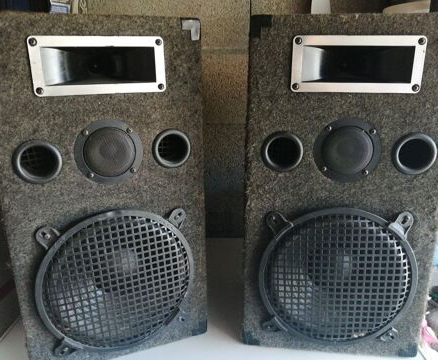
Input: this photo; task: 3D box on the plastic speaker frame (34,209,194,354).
[{"bbox_3d":[-0.175,0.168,0.634,0.260,0.260,0.060,-7,17,-20],"label":"plastic speaker frame"}]

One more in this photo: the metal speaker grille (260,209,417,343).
[{"bbox_3d":[0.202,0.168,0.623,0.260,0.260,0.032,1,16,6],"label":"metal speaker grille"}]

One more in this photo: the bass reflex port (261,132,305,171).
[{"bbox_3d":[0.103,-0.053,0.598,0.066,0.066,0.060,2,17,7],"label":"bass reflex port"}]

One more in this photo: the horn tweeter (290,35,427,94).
[{"bbox_3d":[0.206,-0.178,0.558,0.189,0.080,0.050,1,16,6],"label":"horn tweeter"}]

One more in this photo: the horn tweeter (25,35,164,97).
[{"bbox_3d":[-0.181,-0.174,0.552,0.189,0.080,0.050,-7,17,-20],"label":"horn tweeter"}]

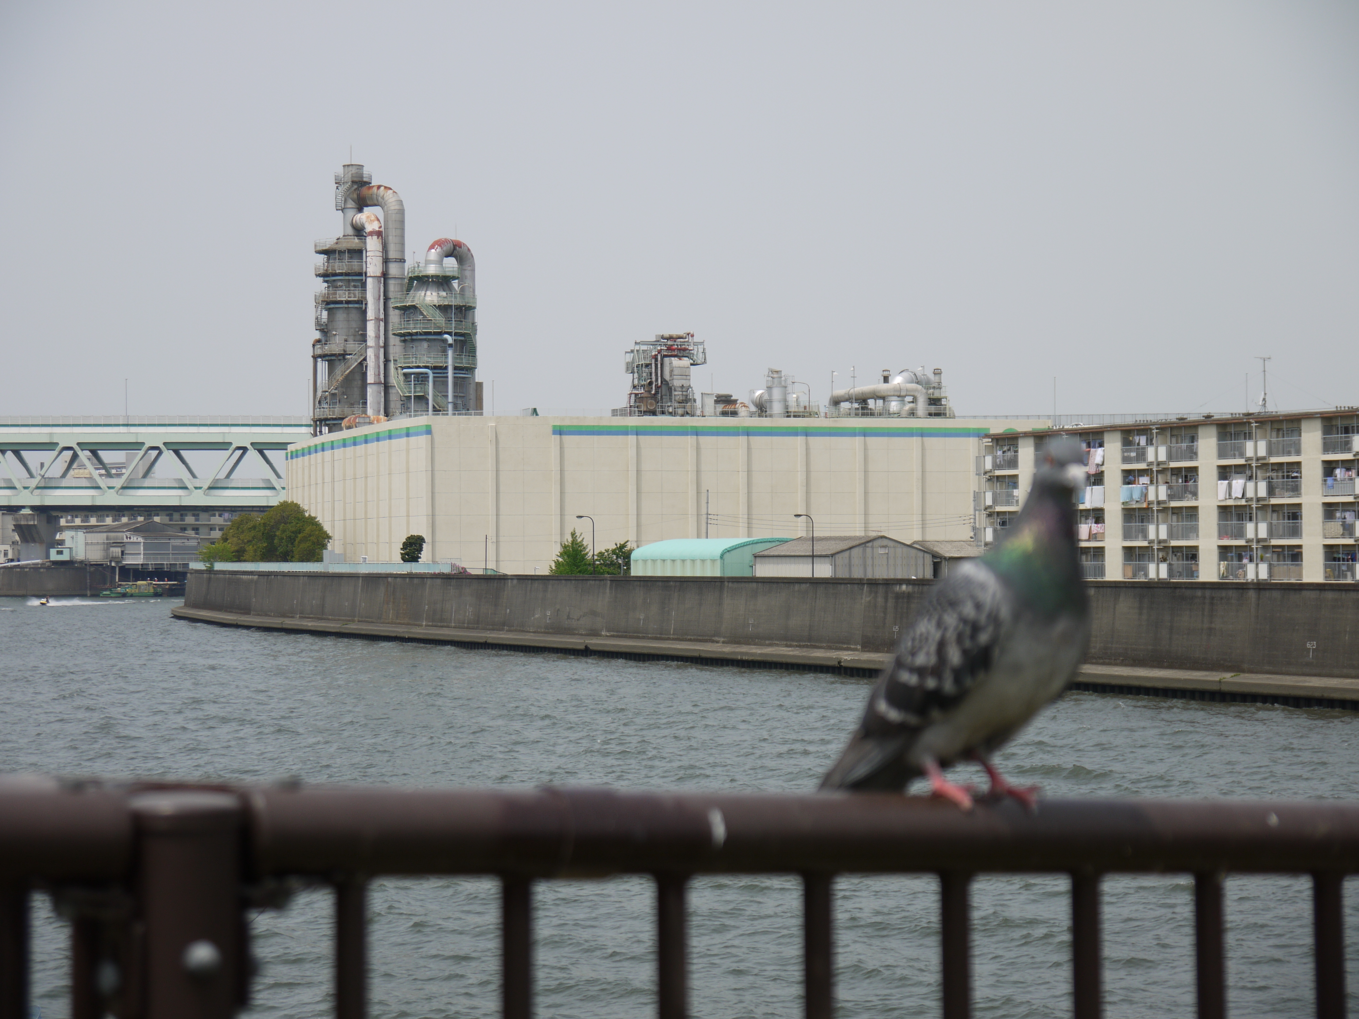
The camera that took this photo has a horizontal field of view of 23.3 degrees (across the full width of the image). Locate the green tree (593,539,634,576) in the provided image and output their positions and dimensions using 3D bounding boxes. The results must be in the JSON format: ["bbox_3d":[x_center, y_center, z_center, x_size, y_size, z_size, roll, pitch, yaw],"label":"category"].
[{"bbox_3d":[-5.148,4.715,260.000,3.600,4.800,3.500,0,-1,0],"label":"green tree"}]

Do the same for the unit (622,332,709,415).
[{"bbox_3d":[-1.547,-12.625,310.000,7.000,8.000,6.000,0,-1,-13],"label":"unit"}]

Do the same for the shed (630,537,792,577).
[{"bbox_3d":[3.390,4.517,244.500,8.000,4.700,17.000,0,-1,-23],"label":"shed"}]

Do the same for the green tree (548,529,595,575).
[{"bbox_3d":[-8.562,4.356,262.000,3.800,5.700,3.700,0,-1,0],"label":"green tree"}]

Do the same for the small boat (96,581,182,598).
[{"bbox_3d":[-95.631,13.932,583.000,14.200,3.200,3.800,0,-1,3],"label":"small boat"}]

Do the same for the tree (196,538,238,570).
[{"bbox_3d":[-49.774,4.874,355.000,4.300,3.500,4.000,0,-1,0],"label":"tree"}]

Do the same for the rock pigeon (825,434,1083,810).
[{"bbox_3d":[0.214,0.088,2.560,0.215,0.286,0.125,-1,-1,35],"label":"rock pigeon"}]

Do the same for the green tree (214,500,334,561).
[{"bbox_3d":[-43.157,3.880,350.000,12.000,9.400,10.500,0,-1,0],"label":"green tree"}]

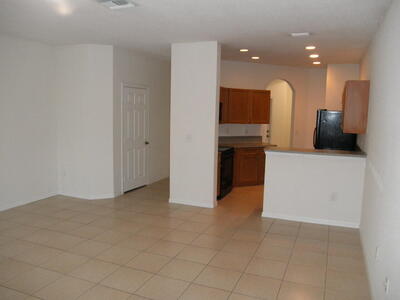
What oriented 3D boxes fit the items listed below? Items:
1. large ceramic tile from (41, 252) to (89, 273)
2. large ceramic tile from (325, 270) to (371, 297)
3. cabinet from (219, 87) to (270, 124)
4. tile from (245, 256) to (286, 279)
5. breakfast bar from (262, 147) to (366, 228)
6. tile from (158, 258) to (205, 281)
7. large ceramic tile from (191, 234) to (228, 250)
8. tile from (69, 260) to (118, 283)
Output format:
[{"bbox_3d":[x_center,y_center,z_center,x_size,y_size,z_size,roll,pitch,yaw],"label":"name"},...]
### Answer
[{"bbox_3d":[-1.433,1.198,3.457,0.397,0.012,0.397,4,7,22],"label":"large ceramic tile"},{"bbox_3d":[1.424,1.285,3.135,0.397,0.012,0.397,4,7,22],"label":"large ceramic tile"},{"bbox_3d":[1.009,-0.989,7.382,1.150,0.760,0.330,-1,7,-21],"label":"cabinet"},{"bbox_3d":[0.698,1.229,3.379,0.403,0.012,0.403,3,7,23],"label":"tile"},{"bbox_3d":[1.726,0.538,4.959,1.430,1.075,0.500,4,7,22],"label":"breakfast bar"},{"bbox_3d":[-0.185,1.232,3.315,0.403,0.012,0.403,3,7,23],"label":"tile"},{"bbox_3d":[0.122,1.166,4.090,0.397,0.012,0.397,4,7,22],"label":"large ceramic tile"},{"bbox_3d":[-1.072,1.228,3.300,0.397,0.012,0.397,4,7,22],"label":"tile"}]

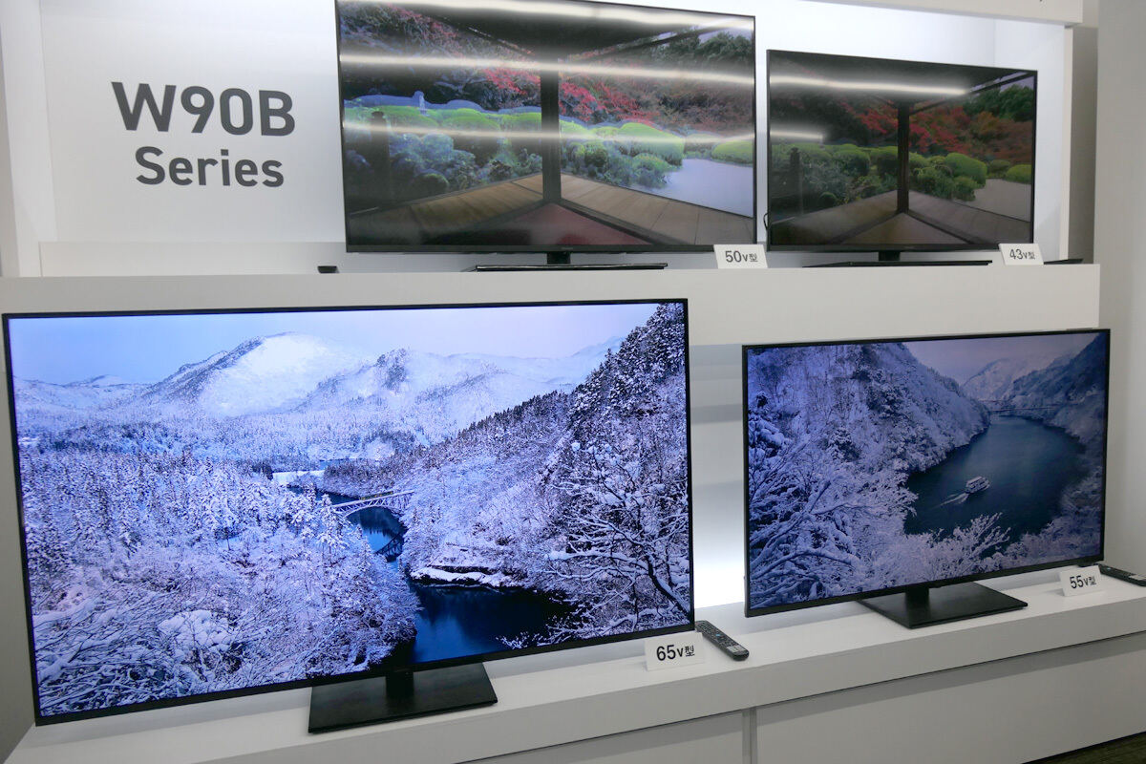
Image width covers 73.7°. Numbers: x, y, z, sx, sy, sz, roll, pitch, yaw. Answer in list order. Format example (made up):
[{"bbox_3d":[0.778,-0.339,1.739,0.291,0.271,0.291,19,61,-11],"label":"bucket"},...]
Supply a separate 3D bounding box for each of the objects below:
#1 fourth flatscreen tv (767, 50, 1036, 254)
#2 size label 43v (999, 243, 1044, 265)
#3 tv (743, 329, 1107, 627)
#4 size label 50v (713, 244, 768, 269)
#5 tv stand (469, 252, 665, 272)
[{"bbox_3d":[0.998,-0.674,2.320,0.963,0.562,0.075,-3,5,-16],"label":"fourth flatscreen tv"},{"bbox_3d":[1.358,-0.387,2.320,0.146,0.069,0.025,-3,5,-16],"label":"size label 43v"},{"bbox_3d":[1.031,0.251,2.158,1.240,0.757,0.250,-3,5,-17],"label":"tv"},{"bbox_3d":[0.461,-0.345,2.108,0.146,0.069,0.025,-3,5,-15],"label":"size label 50v"},{"bbox_3d":[-0.025,-0.323,2.053,0.490,0.060,0.220,-3,5,-15],"label":"tv stand"}]

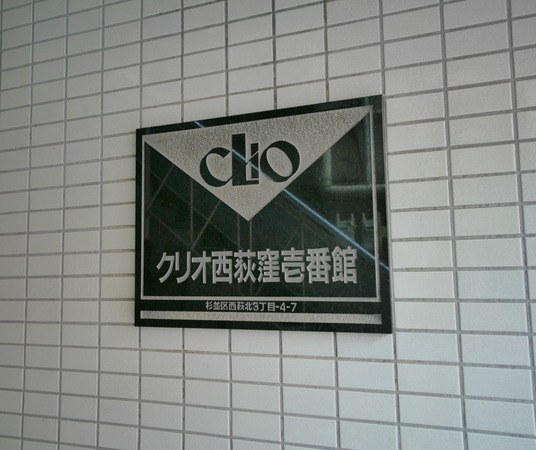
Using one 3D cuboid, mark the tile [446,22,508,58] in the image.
[{"bbox_3d":[0.346,-0.304,0.806,0.095,0.044,0.008,-3,-6,20],"label":"tile"}]

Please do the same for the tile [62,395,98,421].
[{"bbox_3d":[-0.395,0.383,1.018,0.095,0.045,0.009,-3,-6,20],"label":"tile"}]

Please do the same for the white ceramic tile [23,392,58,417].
[{"bbox_3d":[-0.491,0.391,1.057,0.095,0.045,0.008,-3,-6,20],"label":"white ceramic tile"}]

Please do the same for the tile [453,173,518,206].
[{"bbox_3d":[0.350,-0.054,0.782,0.095,0.045,0.008,-3,-6,20],"label":"tile"}]

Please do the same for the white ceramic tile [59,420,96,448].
[{"bbox_3d":[-0.394,0.433,1.017,0.095,0.045,0.008,-3,-6,20],"label":"white ceramic tile"}]

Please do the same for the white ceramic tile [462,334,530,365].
[{"bbox_3d":[0.355,0.194,0.759,0.095,0.044,0.008,-3,-6,20],"label":"white ceramic tile"}]

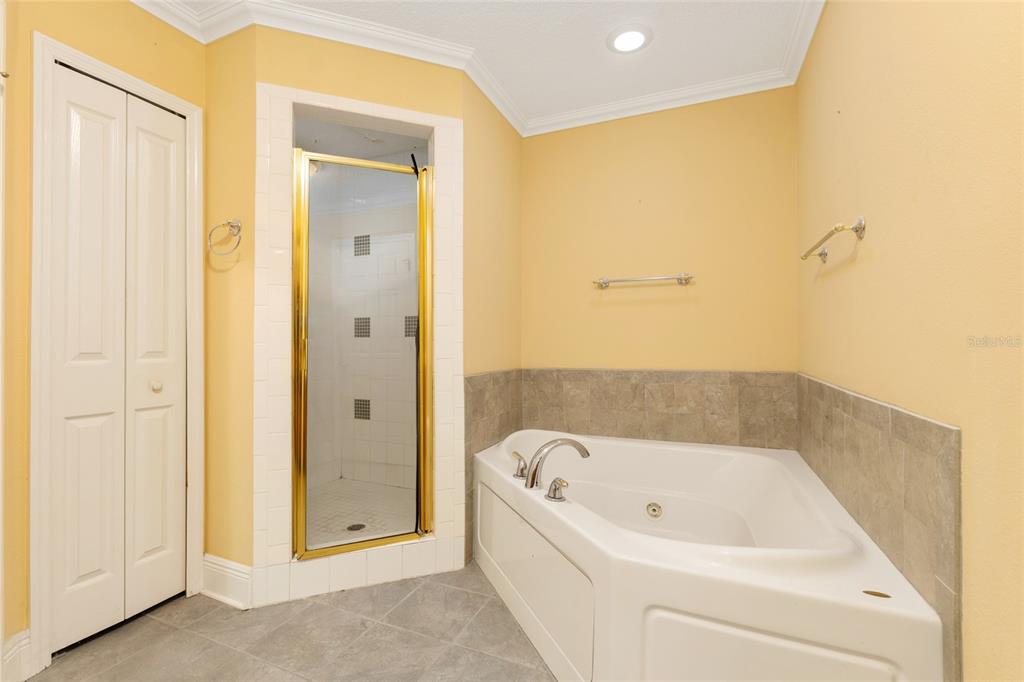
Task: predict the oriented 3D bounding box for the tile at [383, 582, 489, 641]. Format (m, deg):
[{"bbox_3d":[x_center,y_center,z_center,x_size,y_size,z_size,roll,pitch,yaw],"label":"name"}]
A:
[{"bbox_3d":[-0.300,1.086,1.727,0.325,0.012,0.320,0,0,22],"label":"tile"}]

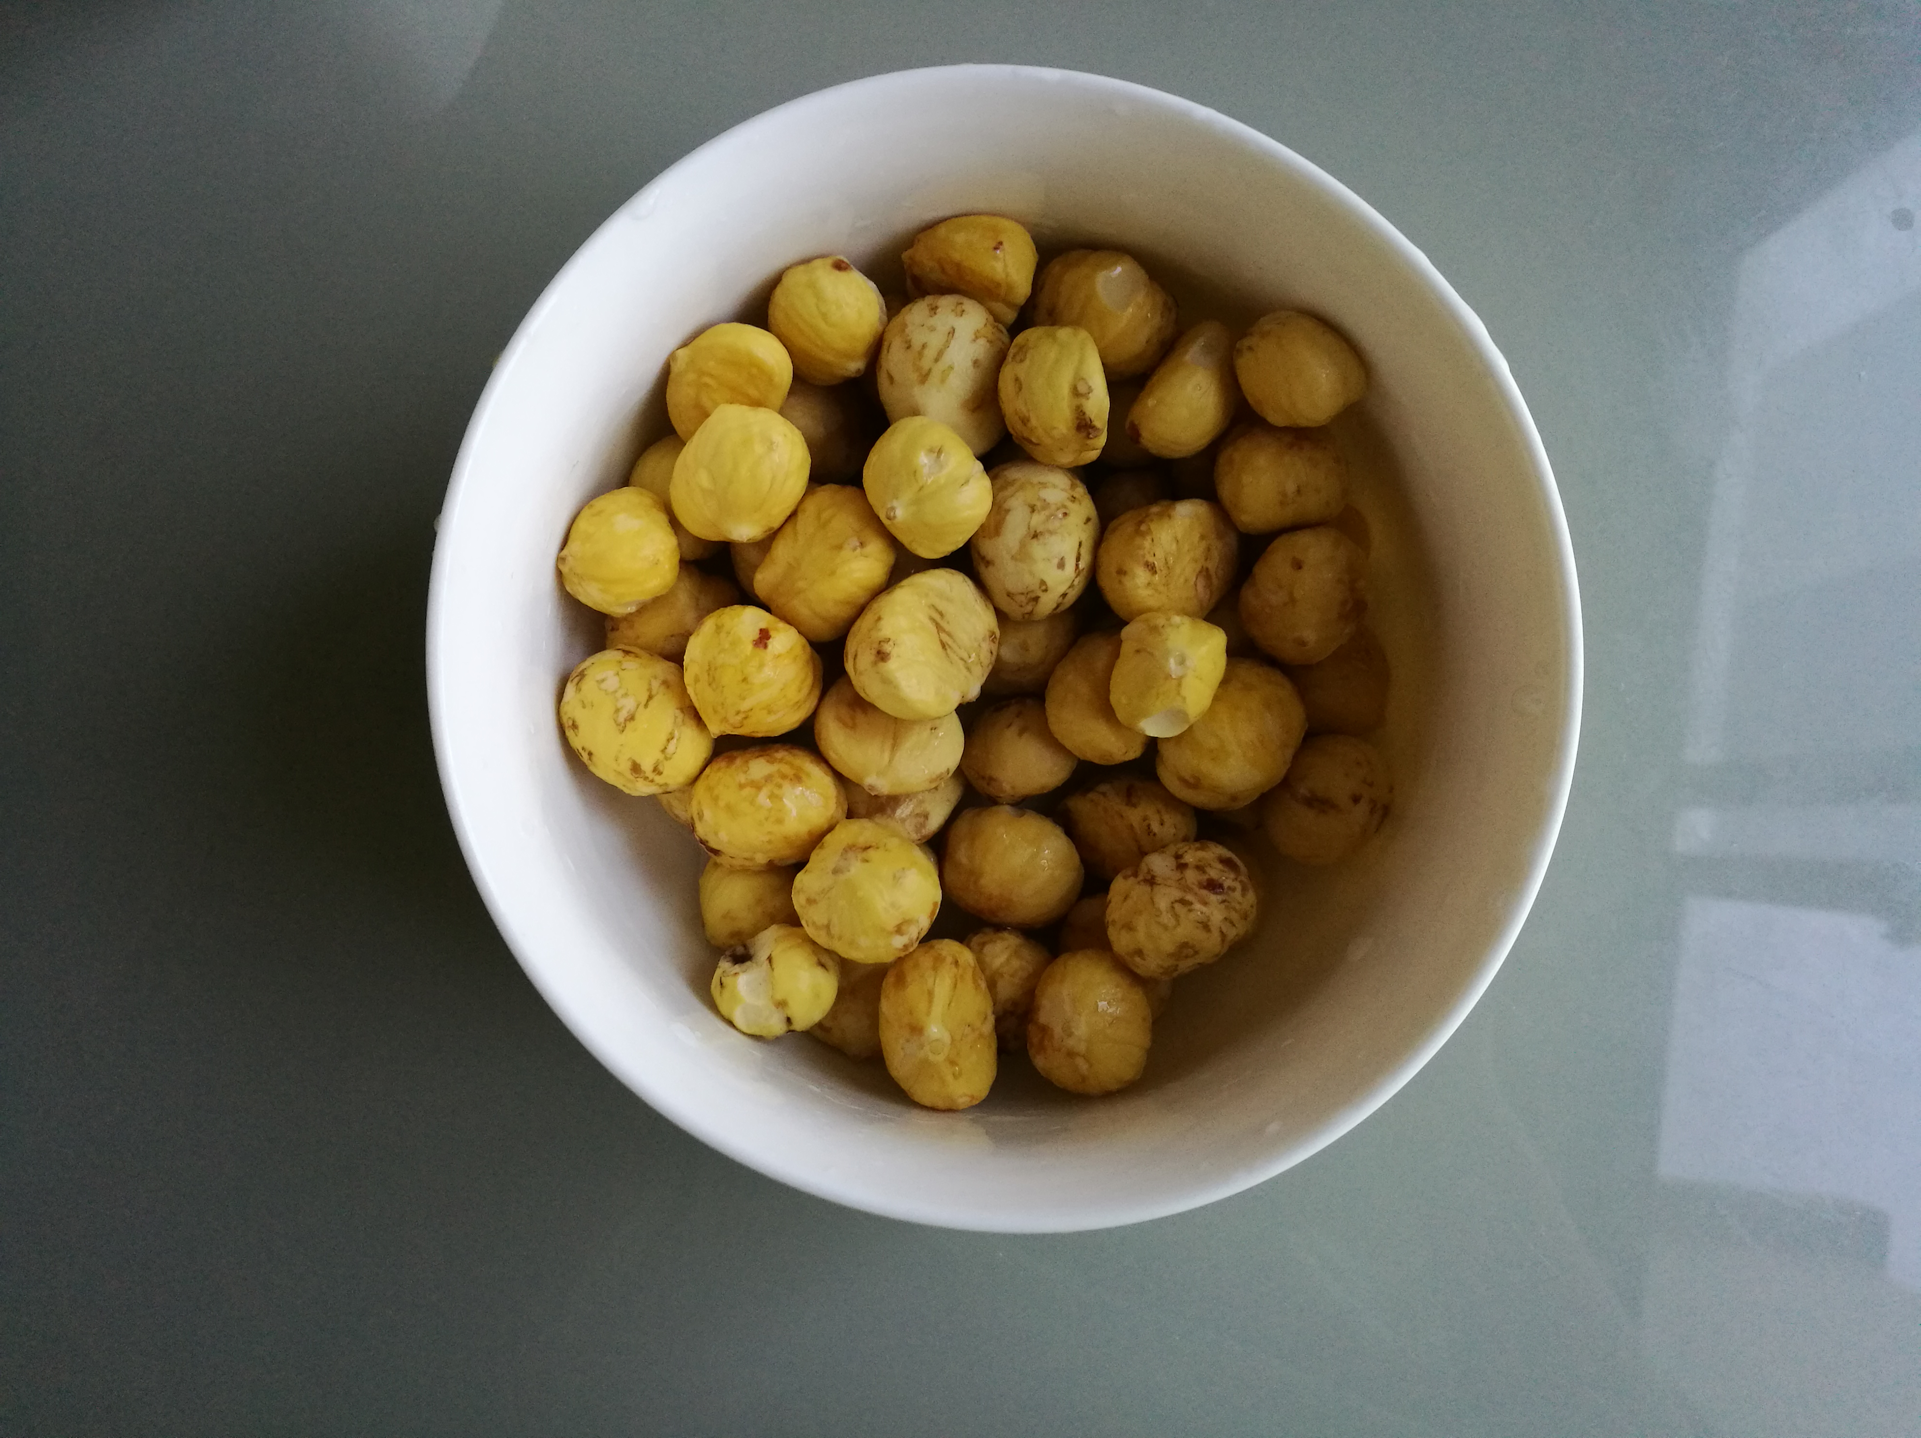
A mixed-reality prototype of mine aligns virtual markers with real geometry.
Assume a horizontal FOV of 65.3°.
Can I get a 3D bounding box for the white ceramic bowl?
[{"bbox_3d":[0.005,-0.008,0.234,0.155,0.072,0.155,0,87,-6],"label":"white ceramic bowl"}]

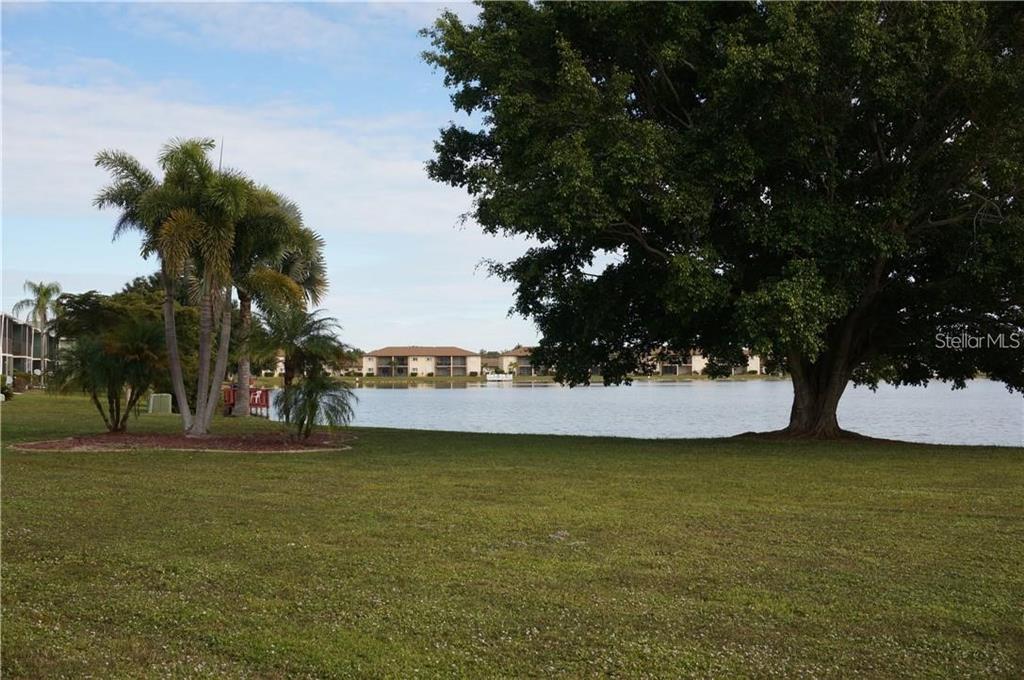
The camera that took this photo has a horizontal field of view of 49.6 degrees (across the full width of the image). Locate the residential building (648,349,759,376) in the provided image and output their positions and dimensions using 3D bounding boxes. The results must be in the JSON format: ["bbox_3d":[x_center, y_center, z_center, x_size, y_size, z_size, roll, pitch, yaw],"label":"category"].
[{"bbox_3d":[52.126,5.927,300.105,30.000,7.700,13.000,0,-2,5],"label":"residential building"}]

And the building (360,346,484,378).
[{"bbox_3d":[-23.508,5.715,291.107,30.200,7.800,13.000,0,-2,-7],"label":"building"}]

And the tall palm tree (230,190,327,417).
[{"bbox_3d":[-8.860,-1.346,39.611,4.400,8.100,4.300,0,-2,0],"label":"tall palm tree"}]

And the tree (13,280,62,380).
[{"bbox_3d":[-43.166,-0.559,101.131,4.600,9.600,4.600,0,-2,0],"label":"tree"}]

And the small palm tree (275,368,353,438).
[{"bbox_3d":[-4.688,1.506,26.122,1.950,1.620,1.900,0,-2,0],"label":"small palm tree"}]

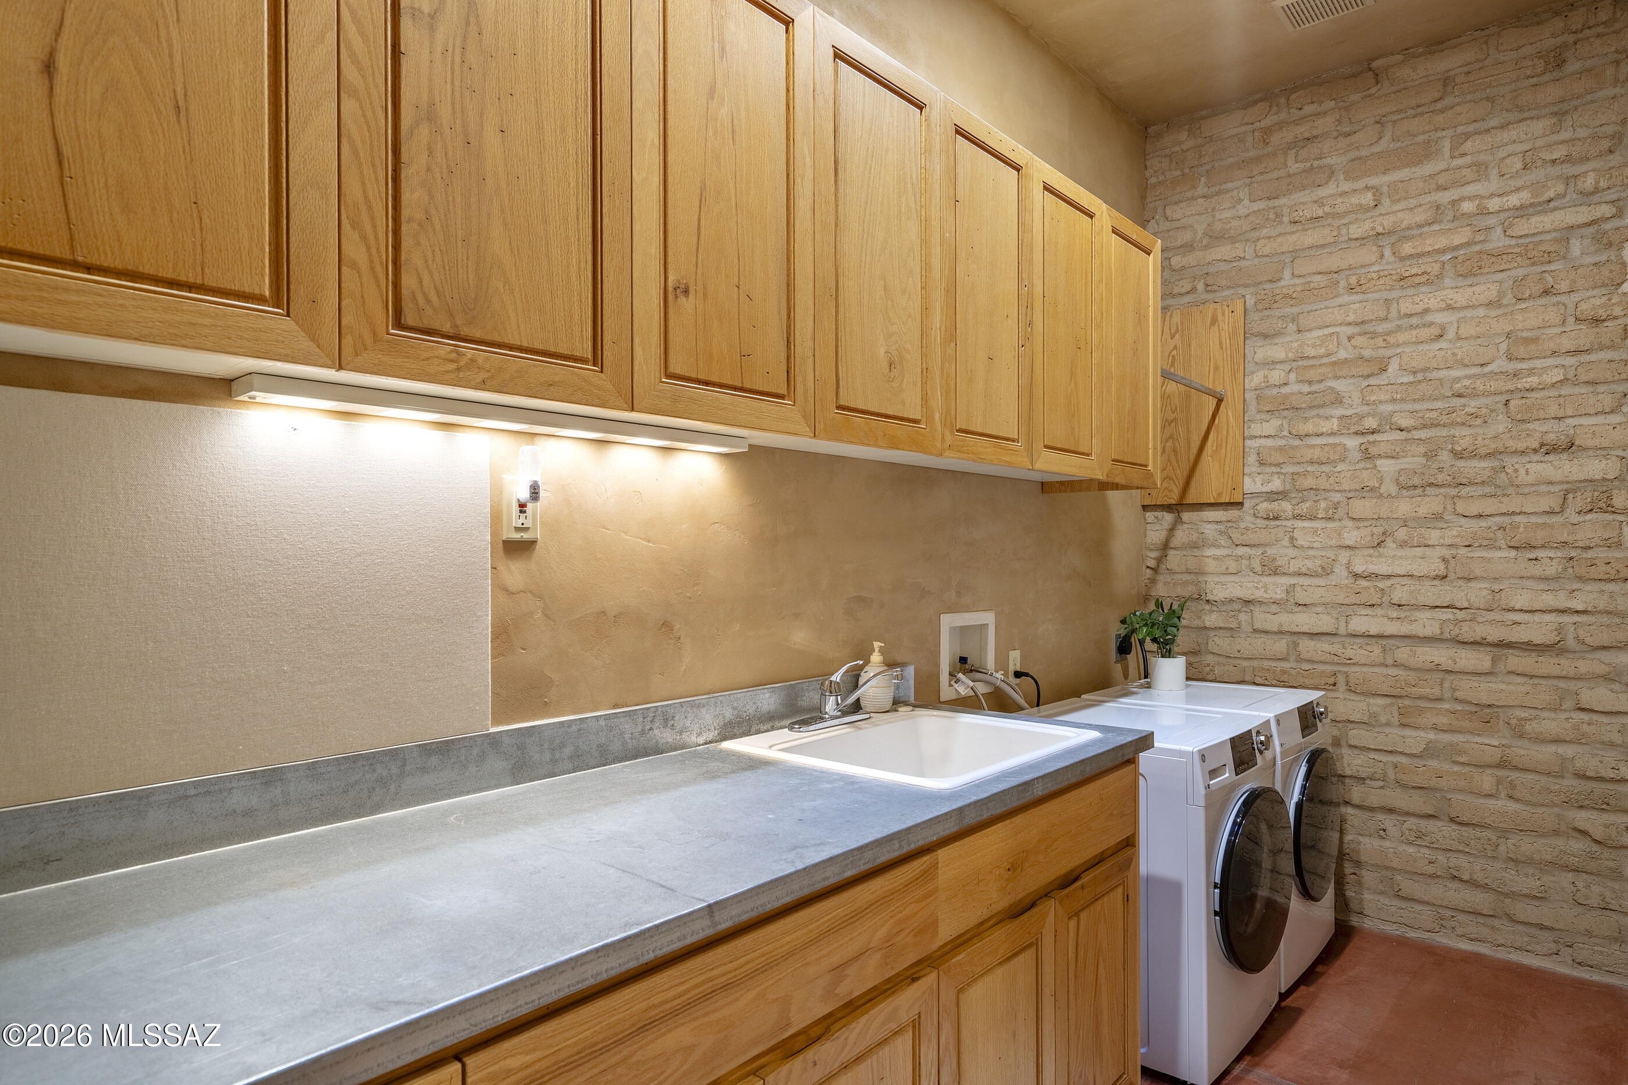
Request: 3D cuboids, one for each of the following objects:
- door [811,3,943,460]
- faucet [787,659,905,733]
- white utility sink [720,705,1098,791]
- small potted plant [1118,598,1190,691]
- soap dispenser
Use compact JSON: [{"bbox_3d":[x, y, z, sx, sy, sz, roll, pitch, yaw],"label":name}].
[{"bbox_3d":[0.127,-0.569,1.764,0.021,0.768,0.395,-1,-1,42],"label":"door"},{"bbox_3d":[0.110,0.343,2.049,0.255,0.157,0.255,-1,-1,42],"label":"faucet"},{"bbox_3d":[0.226,0.555,1.962,0.562,0.285,0.640,-1,-1,42],"label":"white utility sink"},{"bbox_3d":[1.226,0.358,3.234,0.220,0.325,0.240,-1,-1,42],"label":"small potted plant"},{"bbox_3d":[0.158,0.340,2.273,0.088,0.167,0.088,0,-1,0],"label":"soap dispenser"}]

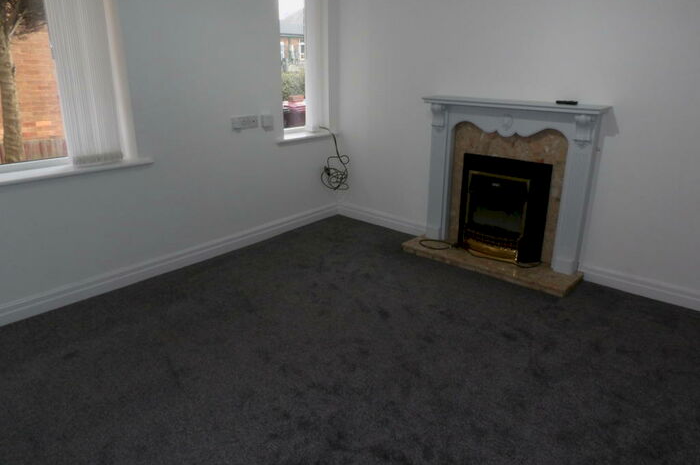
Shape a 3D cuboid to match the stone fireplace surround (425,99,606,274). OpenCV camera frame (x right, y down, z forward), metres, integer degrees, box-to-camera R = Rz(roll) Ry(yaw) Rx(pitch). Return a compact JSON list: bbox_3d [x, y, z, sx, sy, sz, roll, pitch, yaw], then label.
[{"bbox_3d":[1.052,-0.354,3.426,1.224,1.088,0.196,16,25,39],"label":"stone fireplace surround"}]

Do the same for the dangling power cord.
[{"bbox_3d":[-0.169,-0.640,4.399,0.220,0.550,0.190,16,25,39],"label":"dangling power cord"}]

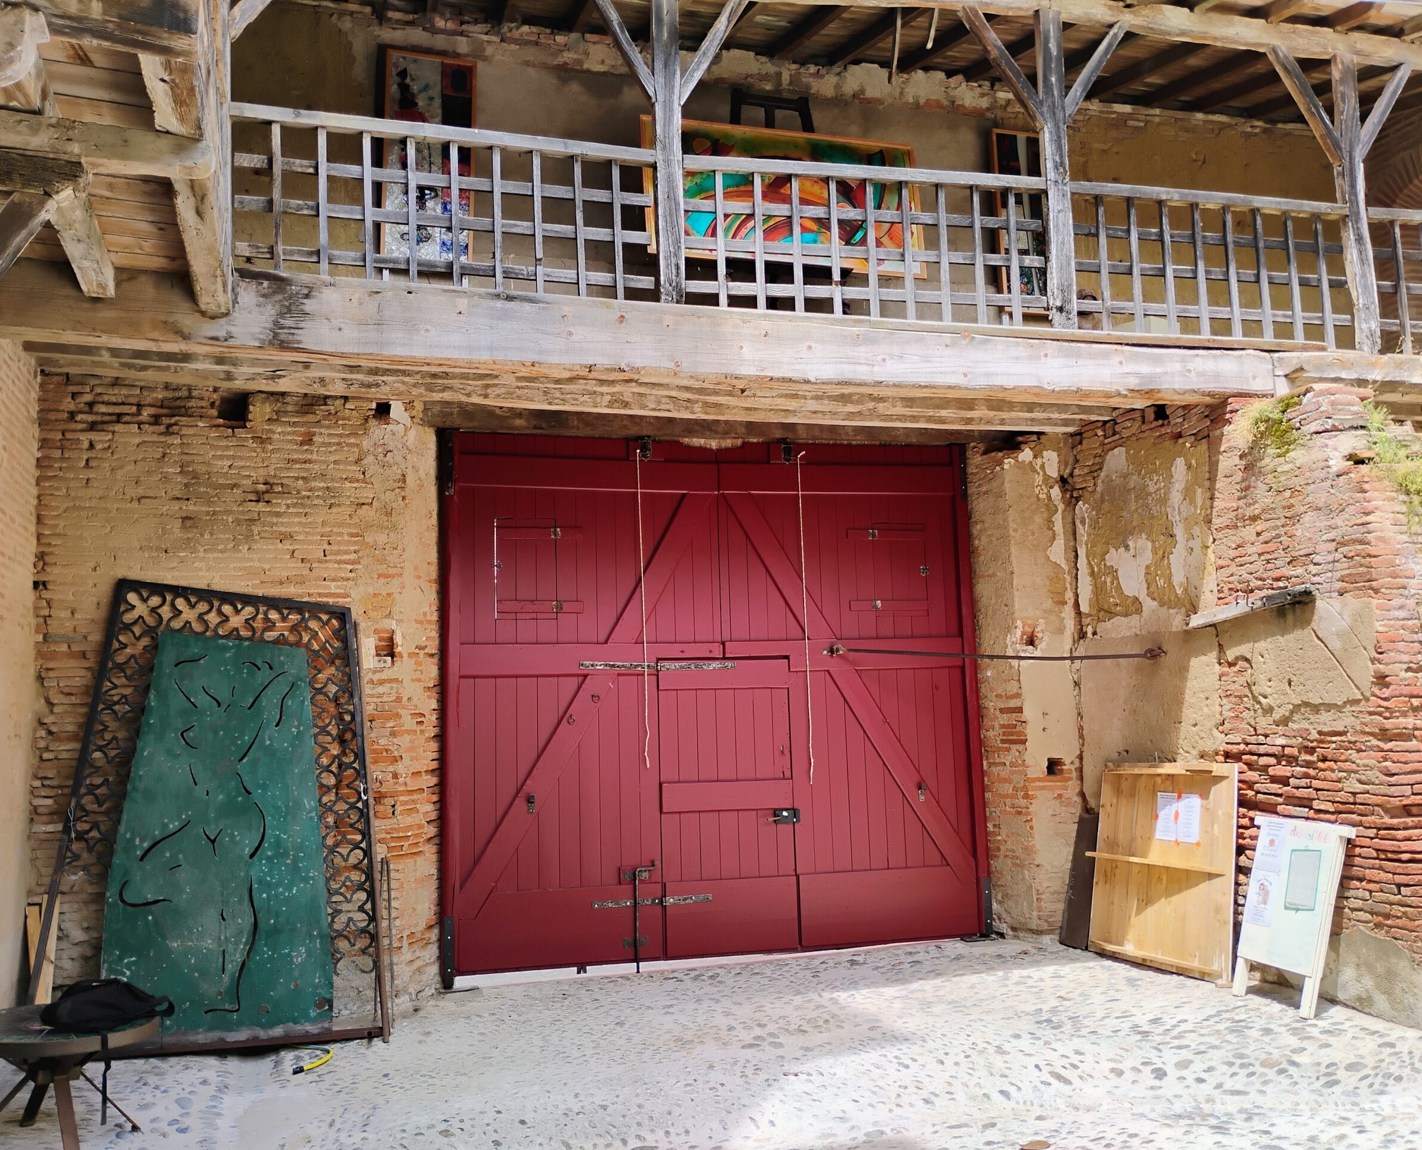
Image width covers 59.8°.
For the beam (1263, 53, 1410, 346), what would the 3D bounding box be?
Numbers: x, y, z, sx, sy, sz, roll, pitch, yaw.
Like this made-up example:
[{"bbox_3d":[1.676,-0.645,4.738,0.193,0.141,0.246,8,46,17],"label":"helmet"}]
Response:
[{"bbox_3d":[4.430,-2.560,8.532,1.239,2.157,0.170,0,-6,-16],"label":"beam"}]

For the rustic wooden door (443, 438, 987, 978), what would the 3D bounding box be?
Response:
[{"bbox_3d":[0.083,0.805,8.257,3.640,3.420,0.140,0,-6,-14],"label":"rustic wooden door"}]

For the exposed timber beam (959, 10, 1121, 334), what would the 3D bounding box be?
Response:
[{"bbox_3d":[2.202,-2.603,7.906,1.188,2.105,0.170,0,-6,-16],"label":"exposed timber beam"}]

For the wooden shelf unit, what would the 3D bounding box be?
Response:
[{"bbox_3d":[2.790,1.812,7.759,0.130,1.238,1.316,10,-11,-17],"label":"wooden shelf unit"}]

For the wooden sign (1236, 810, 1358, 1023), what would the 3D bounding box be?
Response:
[{"bbox_3d":[3.183,1.879,6.798,0.110,1.019,0.657,17,-10,-13],"label":"wooden sign"}]

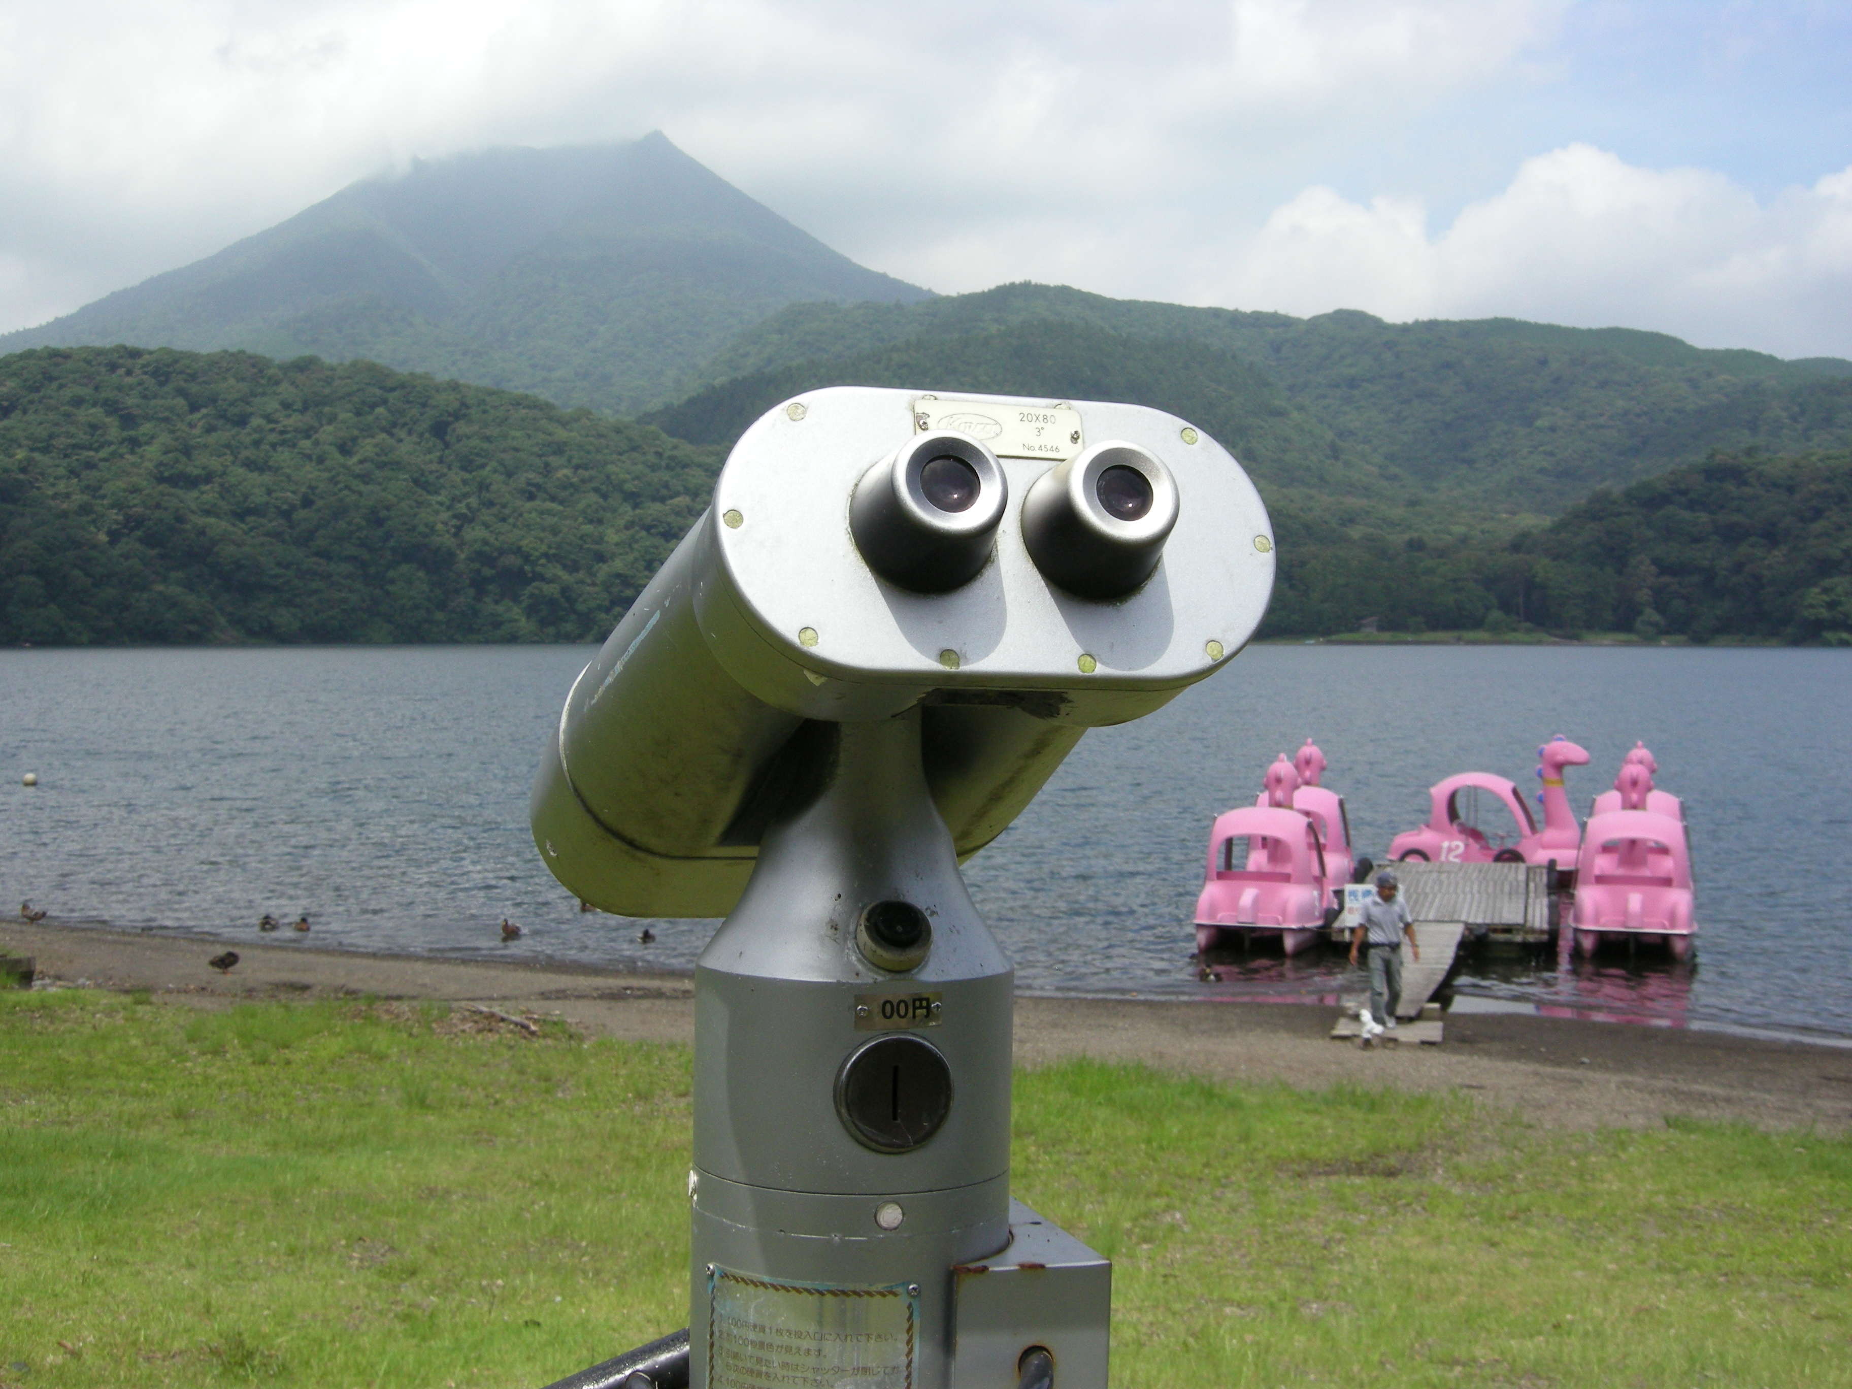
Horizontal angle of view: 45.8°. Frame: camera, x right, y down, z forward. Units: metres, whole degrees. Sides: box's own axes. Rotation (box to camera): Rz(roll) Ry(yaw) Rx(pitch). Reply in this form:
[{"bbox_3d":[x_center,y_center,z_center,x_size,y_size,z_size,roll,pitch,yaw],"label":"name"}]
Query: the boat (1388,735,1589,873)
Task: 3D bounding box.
[{"bbox_3d":[9.839,1.978,38.200,3.400,2.550,1.680,0,2,16],"label":"boat"}]

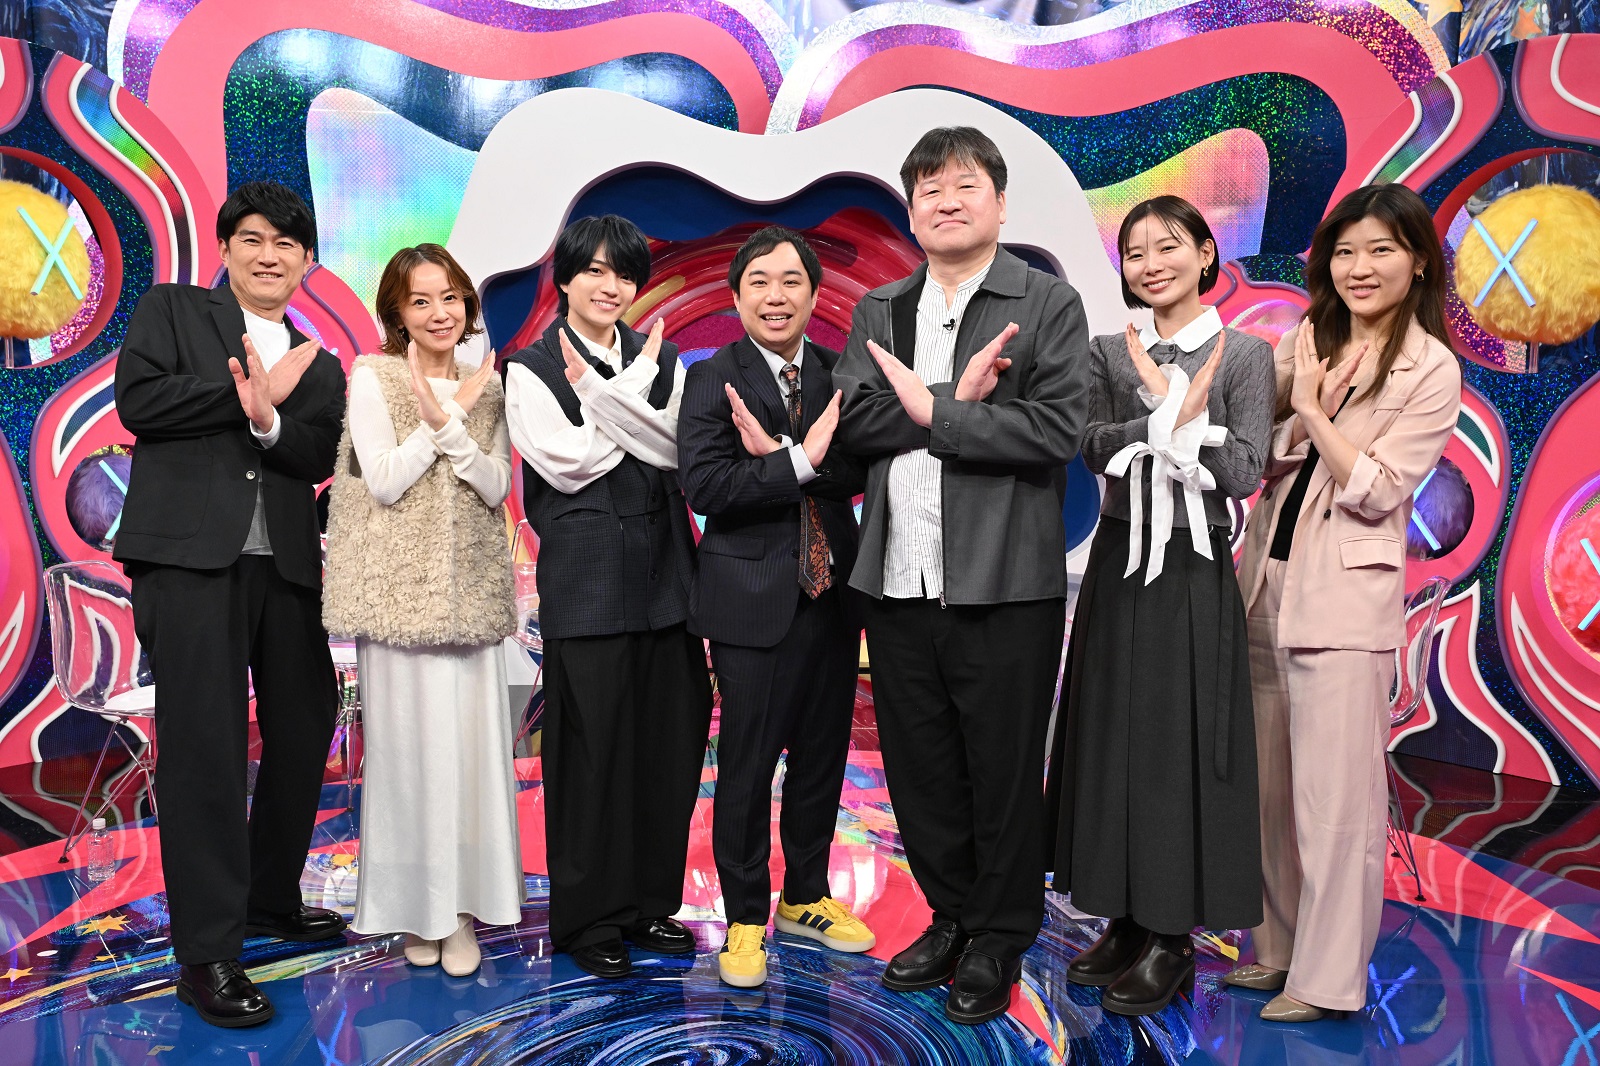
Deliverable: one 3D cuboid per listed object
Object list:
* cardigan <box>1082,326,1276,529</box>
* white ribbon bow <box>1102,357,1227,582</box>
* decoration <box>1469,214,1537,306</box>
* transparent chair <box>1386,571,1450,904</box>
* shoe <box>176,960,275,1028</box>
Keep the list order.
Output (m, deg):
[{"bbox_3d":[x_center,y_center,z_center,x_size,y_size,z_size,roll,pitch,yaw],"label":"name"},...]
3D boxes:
[{"bbox_3d":[0.798,-0.217,2.822,0.415,0.440,0.330,5,7,38],"label":"cardigan"},{"bbox_3d":[0.730,-0.115,2.661,0.250,0.443,0.160,3,6,25],"label":"white ribbon bow"},{"bbox_3d":[2.292,-0.888,4.344,0.040,0.280,0.190,-5,8,-44],"label":"decoration"},{"bbox_3d":[1.454,0.518,3.623,0.530,0.825,0.455,2,6,12],"label":"transparent chair"},{"bbox_3d":[-1.209,0.928,2.796,0.290,0.115,0.105,6,8,44],"label":"shoe"}]

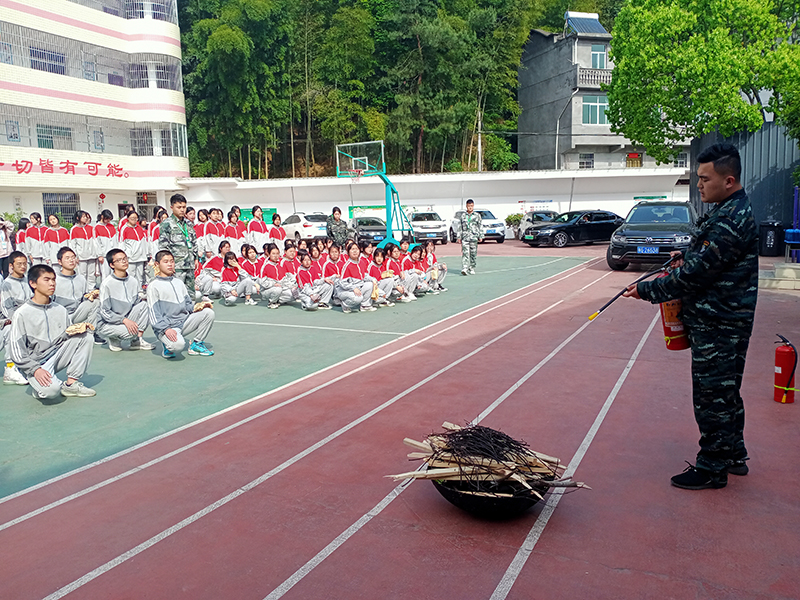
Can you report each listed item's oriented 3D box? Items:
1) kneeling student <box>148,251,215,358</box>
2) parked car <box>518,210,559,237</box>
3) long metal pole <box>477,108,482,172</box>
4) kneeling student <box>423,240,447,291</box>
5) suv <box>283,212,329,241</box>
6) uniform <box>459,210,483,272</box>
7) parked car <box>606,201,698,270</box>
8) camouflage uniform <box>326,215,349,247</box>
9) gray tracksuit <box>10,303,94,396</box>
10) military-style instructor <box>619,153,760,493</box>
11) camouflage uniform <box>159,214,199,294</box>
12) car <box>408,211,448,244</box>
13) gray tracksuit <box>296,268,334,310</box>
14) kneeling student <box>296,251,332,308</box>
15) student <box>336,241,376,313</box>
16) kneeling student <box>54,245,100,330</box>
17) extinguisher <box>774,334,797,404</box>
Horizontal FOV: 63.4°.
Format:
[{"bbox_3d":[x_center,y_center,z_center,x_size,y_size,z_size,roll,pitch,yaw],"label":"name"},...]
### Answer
[{"bbox_3d":[-2.376,0.011,7.029,0.700,1.110,0.540,4,9,33],"label":"kneeling student"},{"bbox_3d":[7.242,-3.770,33.000,1.780,1.520,4.300,-1,7,-1],"label":"parked car"},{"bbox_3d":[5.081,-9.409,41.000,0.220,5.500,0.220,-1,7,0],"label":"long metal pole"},{"bbox_3d":[0.687,-0.650,12.350,0.540,0.930,0.440,5,10,41],"label":"kneeling student"},{"bbox_3d":[-4.822,-3.605,33.021,1.860,1.690,4.600,-5,8,-27],"label":"suv"},{"bbox_3d":[1.721,-1.446,15.850,0.580,1.450,0.380,0,8,10],"label":"uniform"},{"bbox_3d":[6.772,-1.718,16.600,1.880,1.680,4.600,3,8,30],"label":"parked car"},{"bbox_3d":[-1.404,-1.173,14.504,0.500,1.370,0.310,-2,7,-8],"label":"camouflage uniform"},{"bbox_3d":[-2.943,0.358,5.430,0.660,0.800,0.510,2,8,22],"label":"gray tracksuit"},{"bbox_3d":[1.526,0.080,3.400,0.690,1.740,0.540,1,8,18],"label":"military-style instructor"},{"bbox_3d":[-2.689,-0.321,8.001,0.340,1.430,0.520,6,10,42],"label":"camouflage uniform"},{"bbox_3d":[1.364,-3.853,34.393,1.860,1.690,4.550,-2,7,-5],"label":"car"},{"bbox_3d":[-1.345,-0.226,10.250,0.460,0.670,0.620,-6,9,-35],"label":"gray tracksuit"},{"bbox_3d":[-1.342,-0.325,10.140,0.670,0.930,0.500,5,10,41],"label":"kneeling student"},{"bbox_3d":[-0.677,-0.354,9.950,0.540,1.020,0.620,-8,10,-40],"label":"student"},{"bbox_3d":[-3.900,-0.058,7.778,0.700,1.120,0.540,4,9,35],"label":"kneeling student"},{"bbox_3d":[2.846,0.496,4.780,0.170,0.500,0.160,5,10,40],"label":"extinguisher"}]

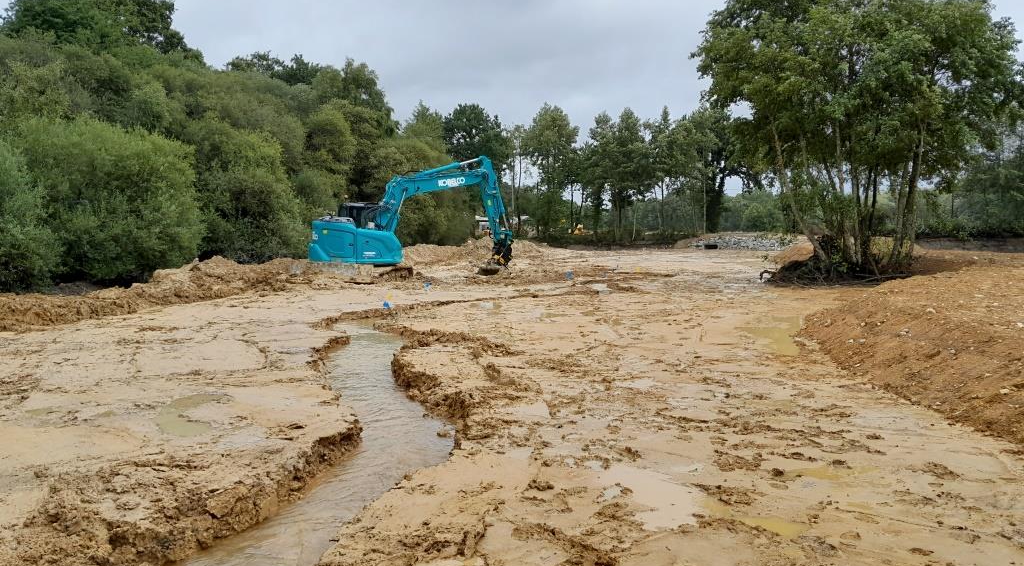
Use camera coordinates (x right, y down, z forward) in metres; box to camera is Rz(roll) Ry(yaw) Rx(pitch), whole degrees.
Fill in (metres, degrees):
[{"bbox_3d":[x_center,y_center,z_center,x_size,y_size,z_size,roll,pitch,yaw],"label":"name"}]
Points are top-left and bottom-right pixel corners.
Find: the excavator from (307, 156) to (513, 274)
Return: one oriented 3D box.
[{"bbox_3d":[-3.250,-2.050,25.500,6.750,4.200,2.600,-1,4,-17],"label":"excavator"}]

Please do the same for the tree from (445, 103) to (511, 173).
[{"bbox_3d":[-3.400,-10.200,70.000,6.200,12.500,6.000,0,4,0],"label":"tree"}]

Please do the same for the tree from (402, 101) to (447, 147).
[{"bbox_3d":[-6.600,-8.500,58.000,4.000,10.500,4.000,0,4,0],"label":"tree"}]

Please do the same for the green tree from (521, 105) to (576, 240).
[{"bbox_3d":[3.400,-9.800,68.000,5.000,12.100,5.000,0,4,0],"label":"green tree"}]

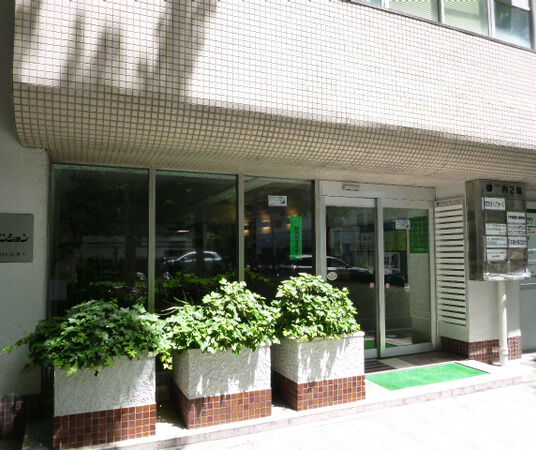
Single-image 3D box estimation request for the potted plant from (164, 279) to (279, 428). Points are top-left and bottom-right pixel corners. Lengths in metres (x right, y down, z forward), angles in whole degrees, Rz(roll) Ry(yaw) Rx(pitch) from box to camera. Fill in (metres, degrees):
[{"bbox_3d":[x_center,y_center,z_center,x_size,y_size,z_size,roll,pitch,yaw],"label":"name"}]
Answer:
[{"bbox_3d":[-0.462,1.055,3.873,0.870,1.156,0.816,1,-4,-24],"label":"potted plant"}]

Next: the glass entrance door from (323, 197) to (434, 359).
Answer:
[{"bbox_3d":[1.563,0.692,5.750,1.829,2.094,0.082,1,-4,-24],"label":"glass entrance door"}]

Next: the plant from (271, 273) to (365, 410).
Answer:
[{"bbox_3d":[0.422,1.055,4.262,0.857,1.190,0.789,1,-4,-24],"label":"plant"}]

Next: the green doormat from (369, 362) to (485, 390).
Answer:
[{"bbox_3d":[1.799,1.667,4.855,1.360,0.019,0.537,1,-4,-24],"label":"green doormat"}]

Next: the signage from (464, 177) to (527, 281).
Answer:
[{"bbox_3d":[3.001,0.077,5.641,0.843,1.238,0.211,1,-4,-24],"label":"signage"}]

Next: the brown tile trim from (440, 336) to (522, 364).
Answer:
[{"bbox_3d":[2.867,1.662,5.917,0.959,0.279,0.571,1,-4,-24],"label":"brown tile trim"}]

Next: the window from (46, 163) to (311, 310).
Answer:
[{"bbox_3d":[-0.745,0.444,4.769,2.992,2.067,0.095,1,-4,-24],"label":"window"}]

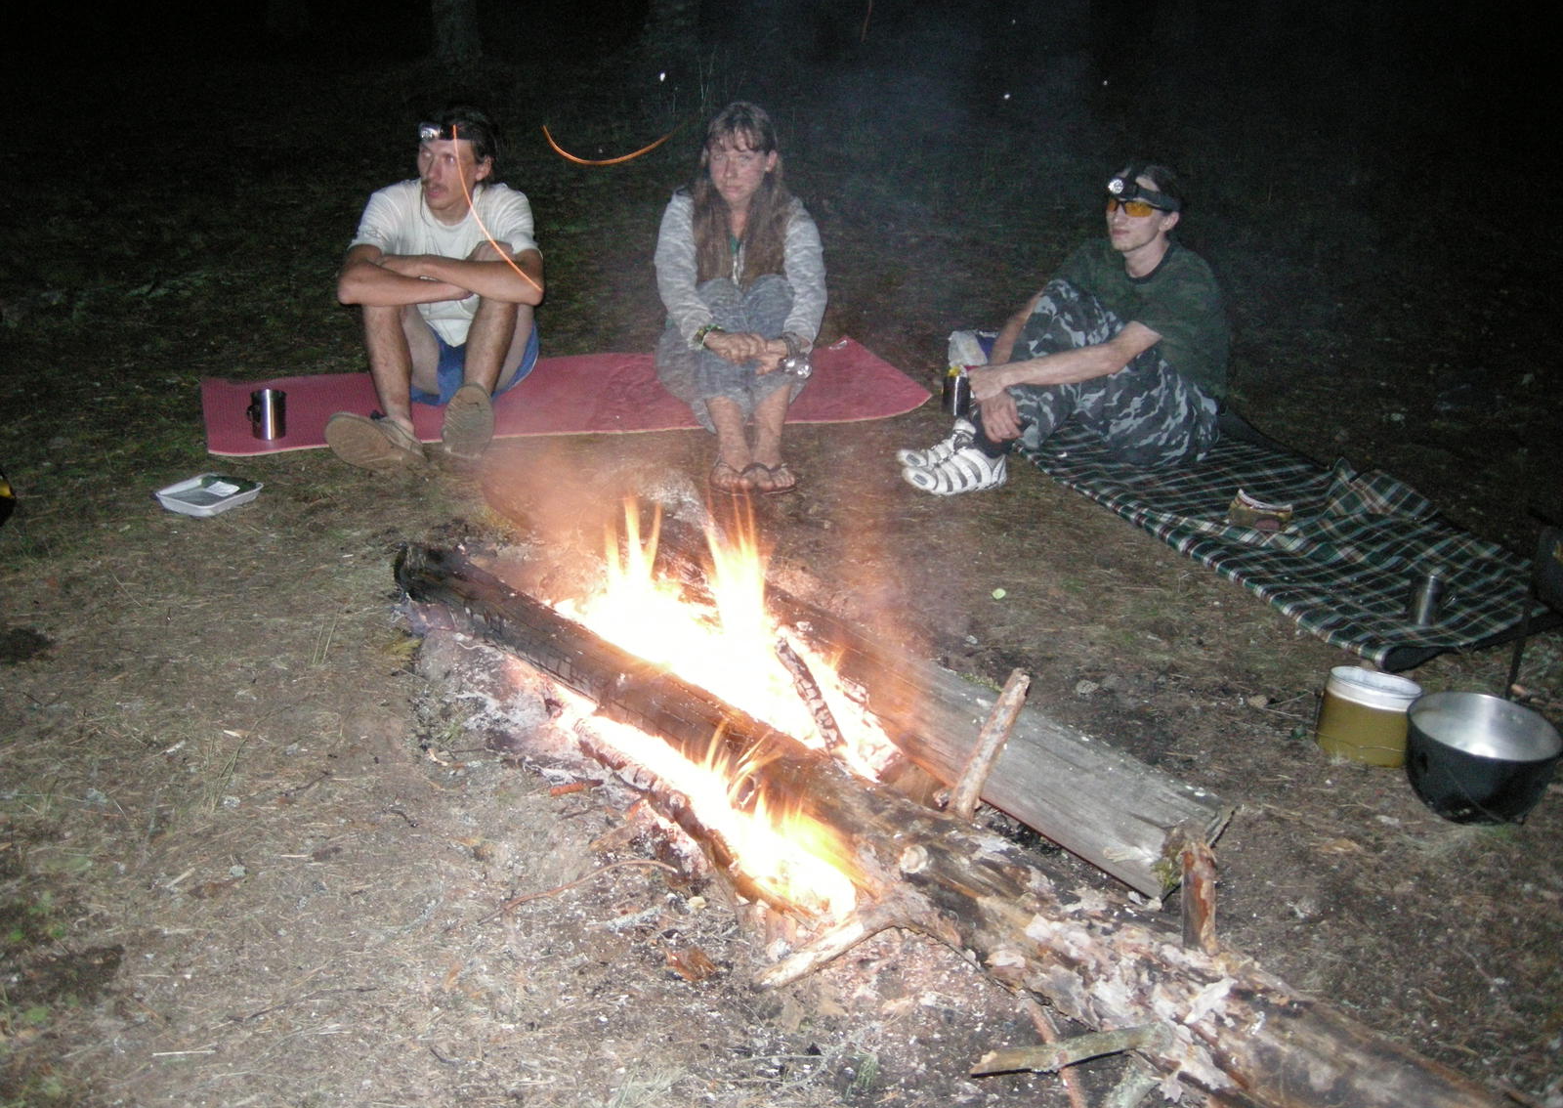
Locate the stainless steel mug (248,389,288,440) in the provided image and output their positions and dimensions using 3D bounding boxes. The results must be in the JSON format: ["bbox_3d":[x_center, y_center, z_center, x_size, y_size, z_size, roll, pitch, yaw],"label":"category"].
[{"bbox_3d":[-1.216,-0.330,3.845,0.090,0.104,0.082,-1,22,-14],"label":"stainless steel mug"}]

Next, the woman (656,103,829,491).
[{"bbox_3d":[-0.117,-0.648,3.990,0.440,0.780,0.790,3,22,-5],"label":"woman"}]

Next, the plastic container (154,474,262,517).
[{"bbox_3d":[-1.210,-0.121,3.447,0.138,0.030,0.173,14,23,21],"label":"plastic container"}]

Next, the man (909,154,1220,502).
[{"bbox_3d":[0.761,-0.614,4.135,0.920,0.745,0.510,-11,27,-35],"label":"man"}]

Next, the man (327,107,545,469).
[{"bbox_3d":[-0.803,-0.684,3.976,0.510,0.750,0.820,3,22,-6],"label":"man"}]

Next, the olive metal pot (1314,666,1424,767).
[{"bbox_3d":[1.005,0.275,2.772,0.150,0.134,0.100,12,23,19],"label":"olive metal pot"}]

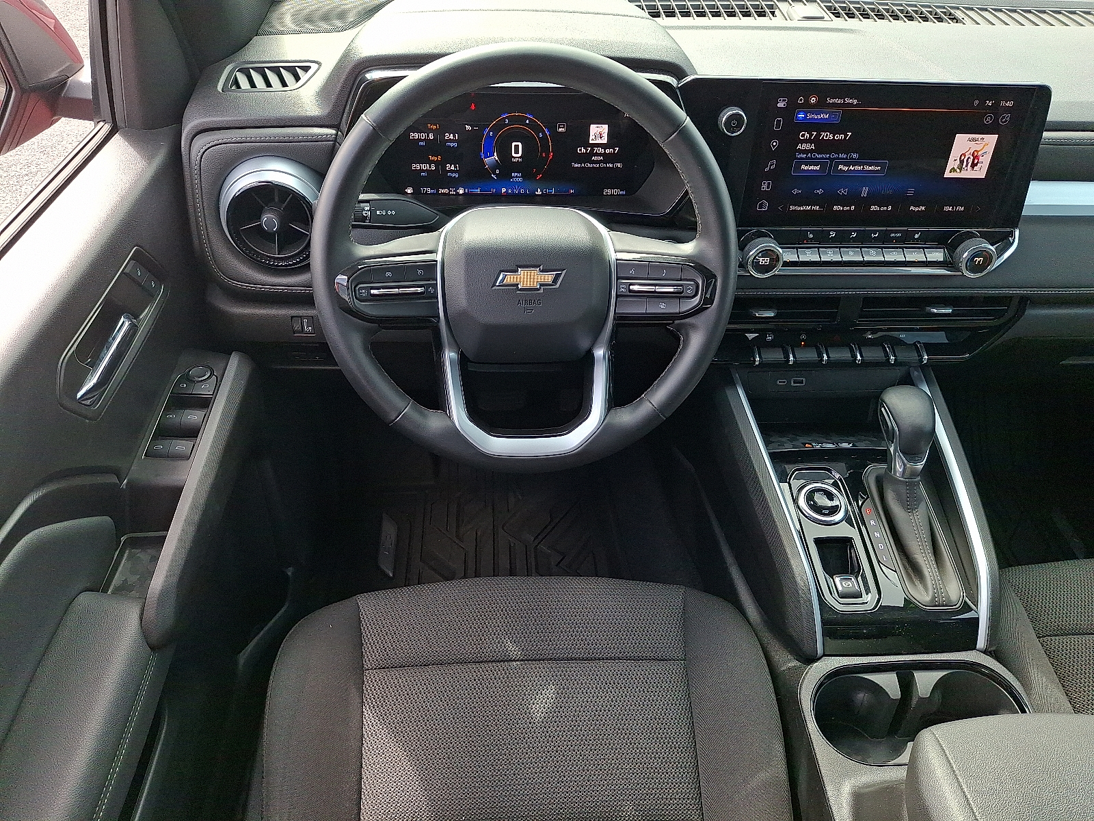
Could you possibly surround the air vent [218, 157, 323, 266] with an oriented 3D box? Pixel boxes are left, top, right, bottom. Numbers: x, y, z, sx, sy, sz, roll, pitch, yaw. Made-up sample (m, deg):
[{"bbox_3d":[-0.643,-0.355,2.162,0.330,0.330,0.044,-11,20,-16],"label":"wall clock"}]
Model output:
[{"bbox_3d":[-0.265,-0.192,0.768,0.104,0.102,0.042,-1,37,-5],"label":"air vent"}]

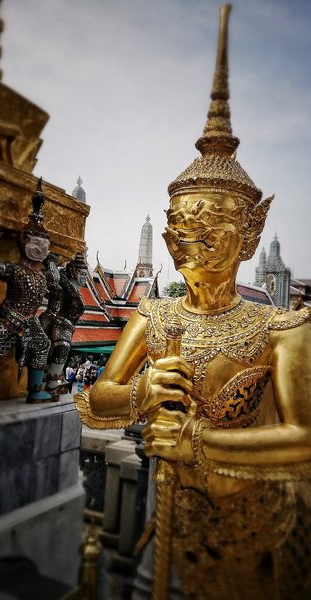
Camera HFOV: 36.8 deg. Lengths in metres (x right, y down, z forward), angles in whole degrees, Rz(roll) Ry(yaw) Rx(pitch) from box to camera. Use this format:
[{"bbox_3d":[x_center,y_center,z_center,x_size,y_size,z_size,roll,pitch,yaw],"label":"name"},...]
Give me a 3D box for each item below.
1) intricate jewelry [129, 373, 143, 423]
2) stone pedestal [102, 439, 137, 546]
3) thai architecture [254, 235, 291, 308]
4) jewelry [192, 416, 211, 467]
[{"bbox_3d":[-0.043,0.236,1.130,0.040,0.112,0.085,2,-4,14],"label":"intricate jewelry"},{"bbox_3d":[-0.262,1.441,3.500,0.210,0.710,0.210,2,-4,12],"label":"stone pedestal"},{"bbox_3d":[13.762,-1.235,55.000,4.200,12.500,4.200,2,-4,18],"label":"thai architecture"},{"bbox_3d":[0.110,0.339,1.120,0.040,0.108,0.085,3,-4,-6],"label":"jewelry"}]

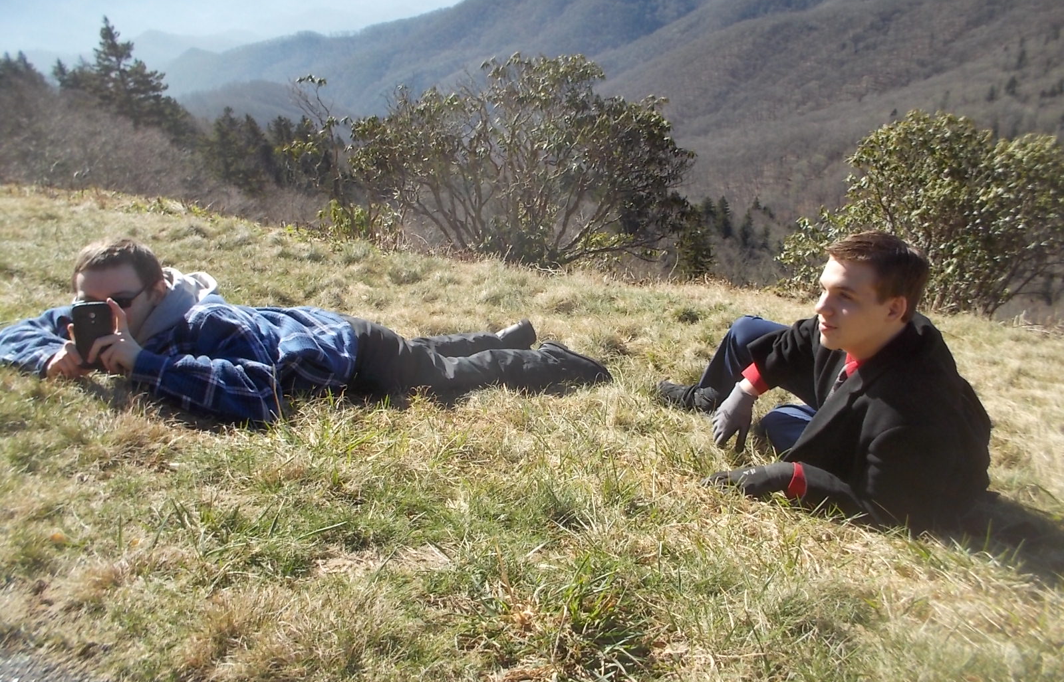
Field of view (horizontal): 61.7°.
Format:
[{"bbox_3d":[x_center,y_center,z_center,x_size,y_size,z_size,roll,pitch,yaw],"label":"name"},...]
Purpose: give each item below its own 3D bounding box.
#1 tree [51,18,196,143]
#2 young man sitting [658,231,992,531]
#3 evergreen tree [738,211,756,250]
[{"bbox_3d":[-21.912,-13.630,48.000,6.300,8.200,6.300,-14,25,-21],"label":"tree"},{"bbox_3d":[0.641,0.072,2.047,0.813,0.711,0.860,2,24,14],"label":"young man sitting"},{"bbox_3d":[43.225,-22.074,180.000,3.600,8.300,3.600,1,24,13],"label":"evergreen tree"}]

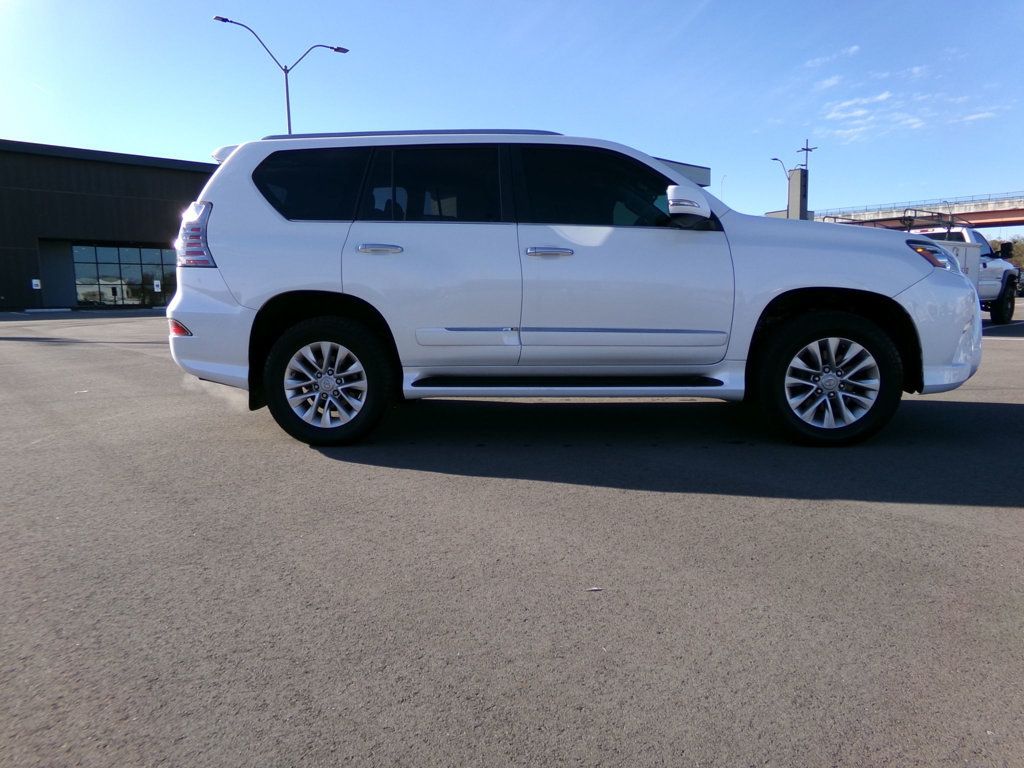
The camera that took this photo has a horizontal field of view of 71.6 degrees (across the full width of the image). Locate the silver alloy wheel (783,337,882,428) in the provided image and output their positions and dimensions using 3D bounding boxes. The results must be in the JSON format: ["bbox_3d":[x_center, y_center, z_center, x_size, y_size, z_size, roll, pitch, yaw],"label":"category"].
[{"bbox_3d":[1.732,-0.017,3.906,0.490,0.490,0.200,0,8,5],"label":"silver alloy wheel"}]

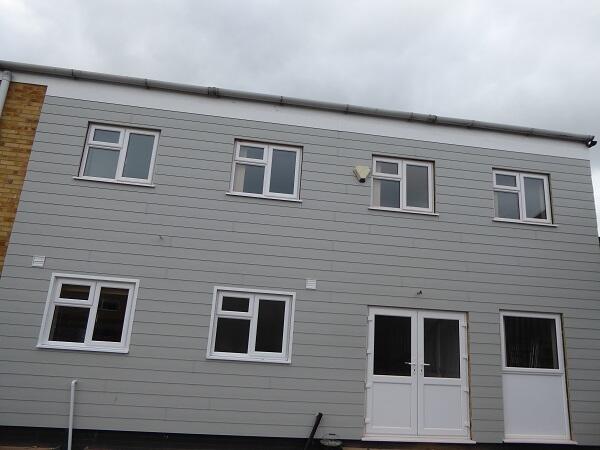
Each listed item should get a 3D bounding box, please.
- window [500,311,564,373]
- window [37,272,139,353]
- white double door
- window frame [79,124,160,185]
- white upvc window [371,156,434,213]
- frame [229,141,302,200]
[{"bbox_3d":[3.957,2.021,7.478,1.163,0.980,0.090,5,-14,-7],"label":"window"},{"bbox_3d":[-3.181,1.343,6.597,1.295,1.089,0.120,5,-14,-7],"label":"window"},{"bbox_3d":[1.919,2.405,7.088,1.731,1.992,0.110,5,-14,-7],"label":"white double door"},{"bbox_3d":[-2.984,-1.162,7.294,1.170,0.987,0.090,5,-14,-7],"label":"window frame"},{"bbox_3d":[1.843,-0.701,7.847,1.167,0.991,0.090,5,-14,-7],"label":"white upvc window"},{"bbox_3d":[-0.569,-0.928,7.570,1.191,0.998,0.090,5,-14,-7],"label":"frame"}]

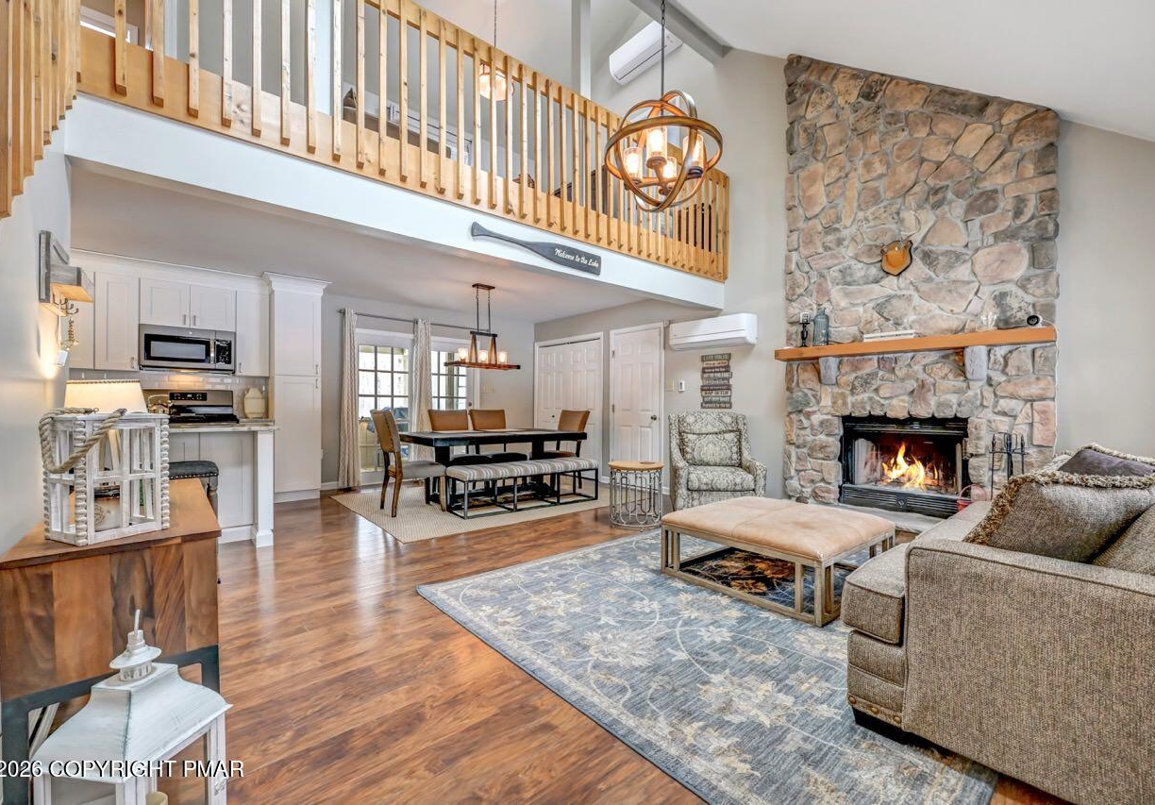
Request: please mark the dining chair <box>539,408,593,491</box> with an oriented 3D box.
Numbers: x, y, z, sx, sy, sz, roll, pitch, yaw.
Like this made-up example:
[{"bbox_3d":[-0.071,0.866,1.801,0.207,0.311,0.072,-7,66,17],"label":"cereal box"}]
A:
[{"bbox_3d":[-0.211,0.615,6.212,0.590,1.020,0.480,0,-1,-36],"label":"dining chair"}]

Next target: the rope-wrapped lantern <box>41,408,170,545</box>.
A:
[{"bbox_3d":[-1.394,0.208,1.391,0.190,0.365,0.220,0,0,22],"label":"rope-wrapped lantern"}]

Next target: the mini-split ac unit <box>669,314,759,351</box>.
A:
[{"bbox_3d":[1.442,-0.744,5.132,0.220,0.300,0.990,0,-1,-41],"label":"mini-split ac unit"}]

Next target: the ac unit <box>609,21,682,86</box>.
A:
[{"bbox_3d":[0.838,-4.398,5.839,0.220,0.300,0.990,0,-1,-41],"label":"ac unit"}]

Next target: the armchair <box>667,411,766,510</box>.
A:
[{"bbox_3d":[1.300,0.611,4.480,0.790,0.990,0.820,0,0,6],"label":"armchair"}]

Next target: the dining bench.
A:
[{"bbox_3d":[-0.538,0.881,5.124,1.620,0.470,0.450,0,-1,-36],"label":"dining bench"}]

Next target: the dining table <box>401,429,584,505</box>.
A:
[{"bbox_3d":[-0.979,0.739,5.503,1.850,0.760,1.040,0,-1,-35],"label":"dining table"}]

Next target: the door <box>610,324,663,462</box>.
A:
[{"bbox_3d":[0.775,0.090,6.153,0.070,2.080,0.870,0,0,-41],"label":"door"}]

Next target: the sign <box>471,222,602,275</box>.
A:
[{"bbox_3d":[-0.259,-1.140,3.537,1.200,0.160,0.025,0,0,-41],"label":"sign"}]

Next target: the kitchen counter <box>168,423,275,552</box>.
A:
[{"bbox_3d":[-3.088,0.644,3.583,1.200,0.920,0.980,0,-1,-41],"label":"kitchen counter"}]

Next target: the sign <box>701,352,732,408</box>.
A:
[{"bbox_3d":[1.525,-0.238,5.189,0.030,0.610,0.385,0,-1,-41],"label":"sign"}]

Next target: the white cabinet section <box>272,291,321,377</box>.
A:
[{"bbox_3d":[-3.314,-0.758,5.505,0.455,0.930,0.620,0,-1,-39],"label":"white cabinet section"}]

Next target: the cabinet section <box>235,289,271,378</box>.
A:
[{"bbox_3d":[-3.714,-0.771,5.369,0.305,0.960,0.345,0,-1,-39],"label":"cabinet section"}]

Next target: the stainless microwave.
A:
[{"bbox_3d":[-4.075,-0.540,4.936,0.757,0.420,0.400,0,-1,-41],"label":"stainless microwave"}]

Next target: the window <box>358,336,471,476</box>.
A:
[{"bbox_3d":[-2.242,0.045,6.579,1.580,1.830,0.150,0,0,-41],"label":"window"}]

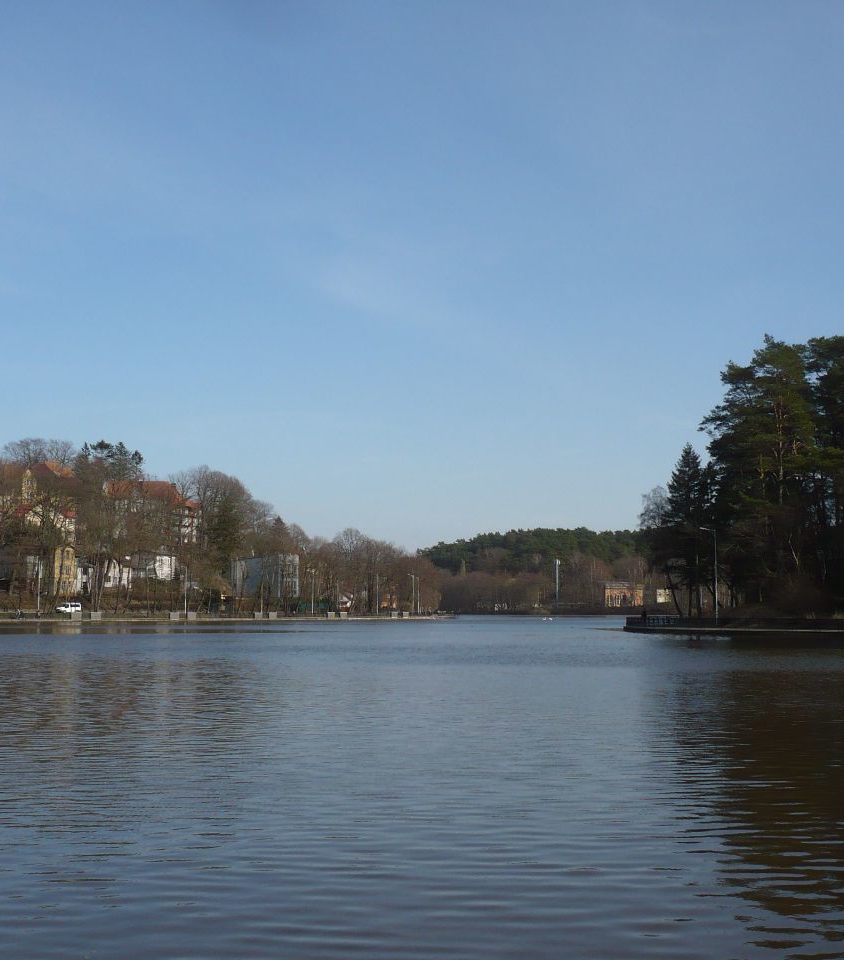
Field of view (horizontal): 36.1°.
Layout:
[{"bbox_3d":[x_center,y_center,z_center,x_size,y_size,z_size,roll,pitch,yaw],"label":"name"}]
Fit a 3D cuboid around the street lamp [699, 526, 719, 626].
[{"bbox_3d":[26.552,8.871,119.594,1.690,9.100,0.300,2,-6,-21],"label":"street lamp"}]

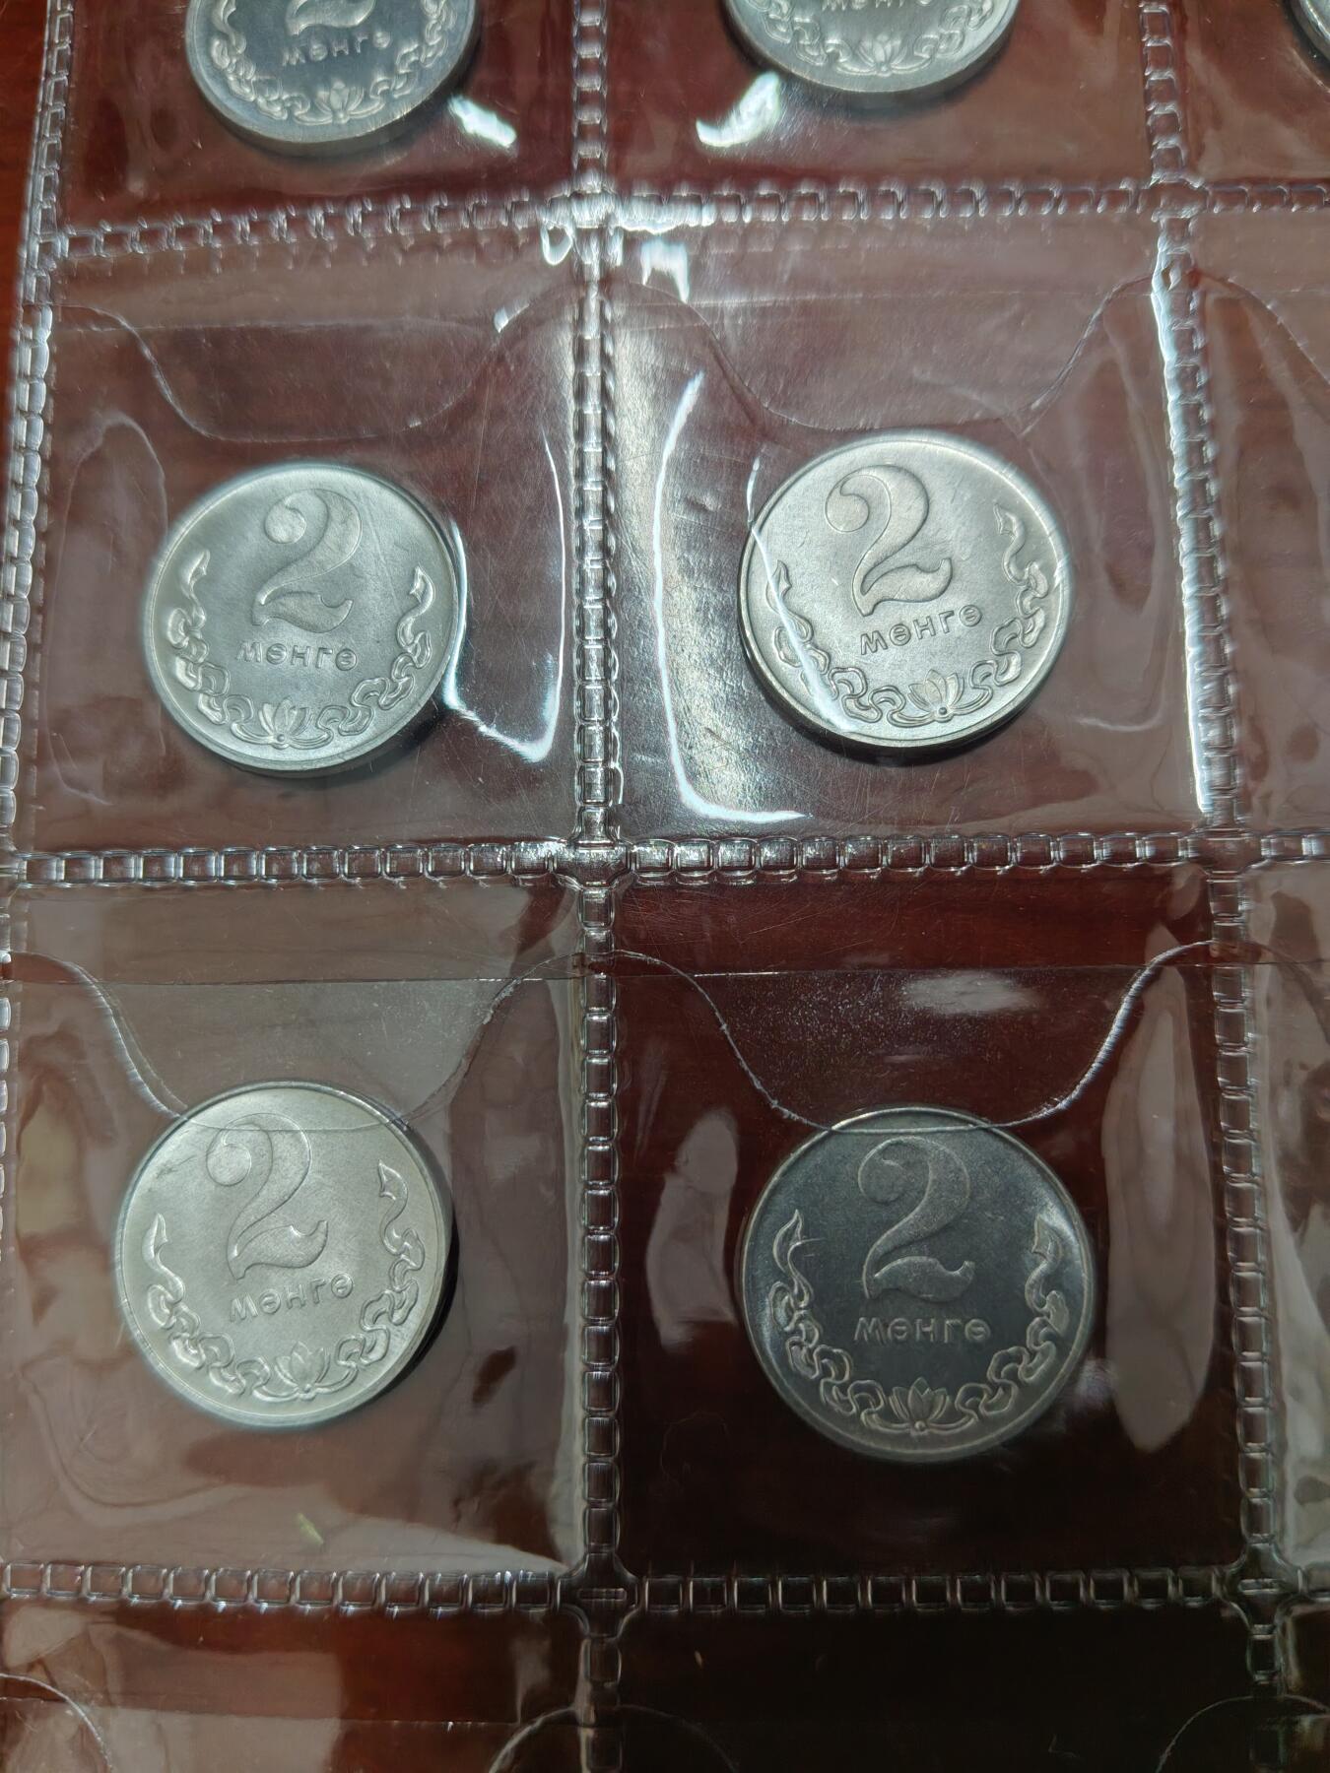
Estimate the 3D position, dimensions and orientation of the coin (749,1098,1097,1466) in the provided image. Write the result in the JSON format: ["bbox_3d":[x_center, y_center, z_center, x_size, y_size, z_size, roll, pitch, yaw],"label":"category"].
[{"bbox_3d":[0.014,0.023,0.077,0.020,0.001,0.020,0,84,3],"label":"coin"}]

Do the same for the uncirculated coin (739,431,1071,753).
[{"bbox_3d":[0.015,-0.018,0.082,0.020,0.001,0.020,-1,83,5],"label":"uncirculated coin"}]

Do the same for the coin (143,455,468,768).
[{"bbox_3d":[-0.023,-0.017,0.083,0.020,0.001,0.020,3,83,5],"label":"coin"}]

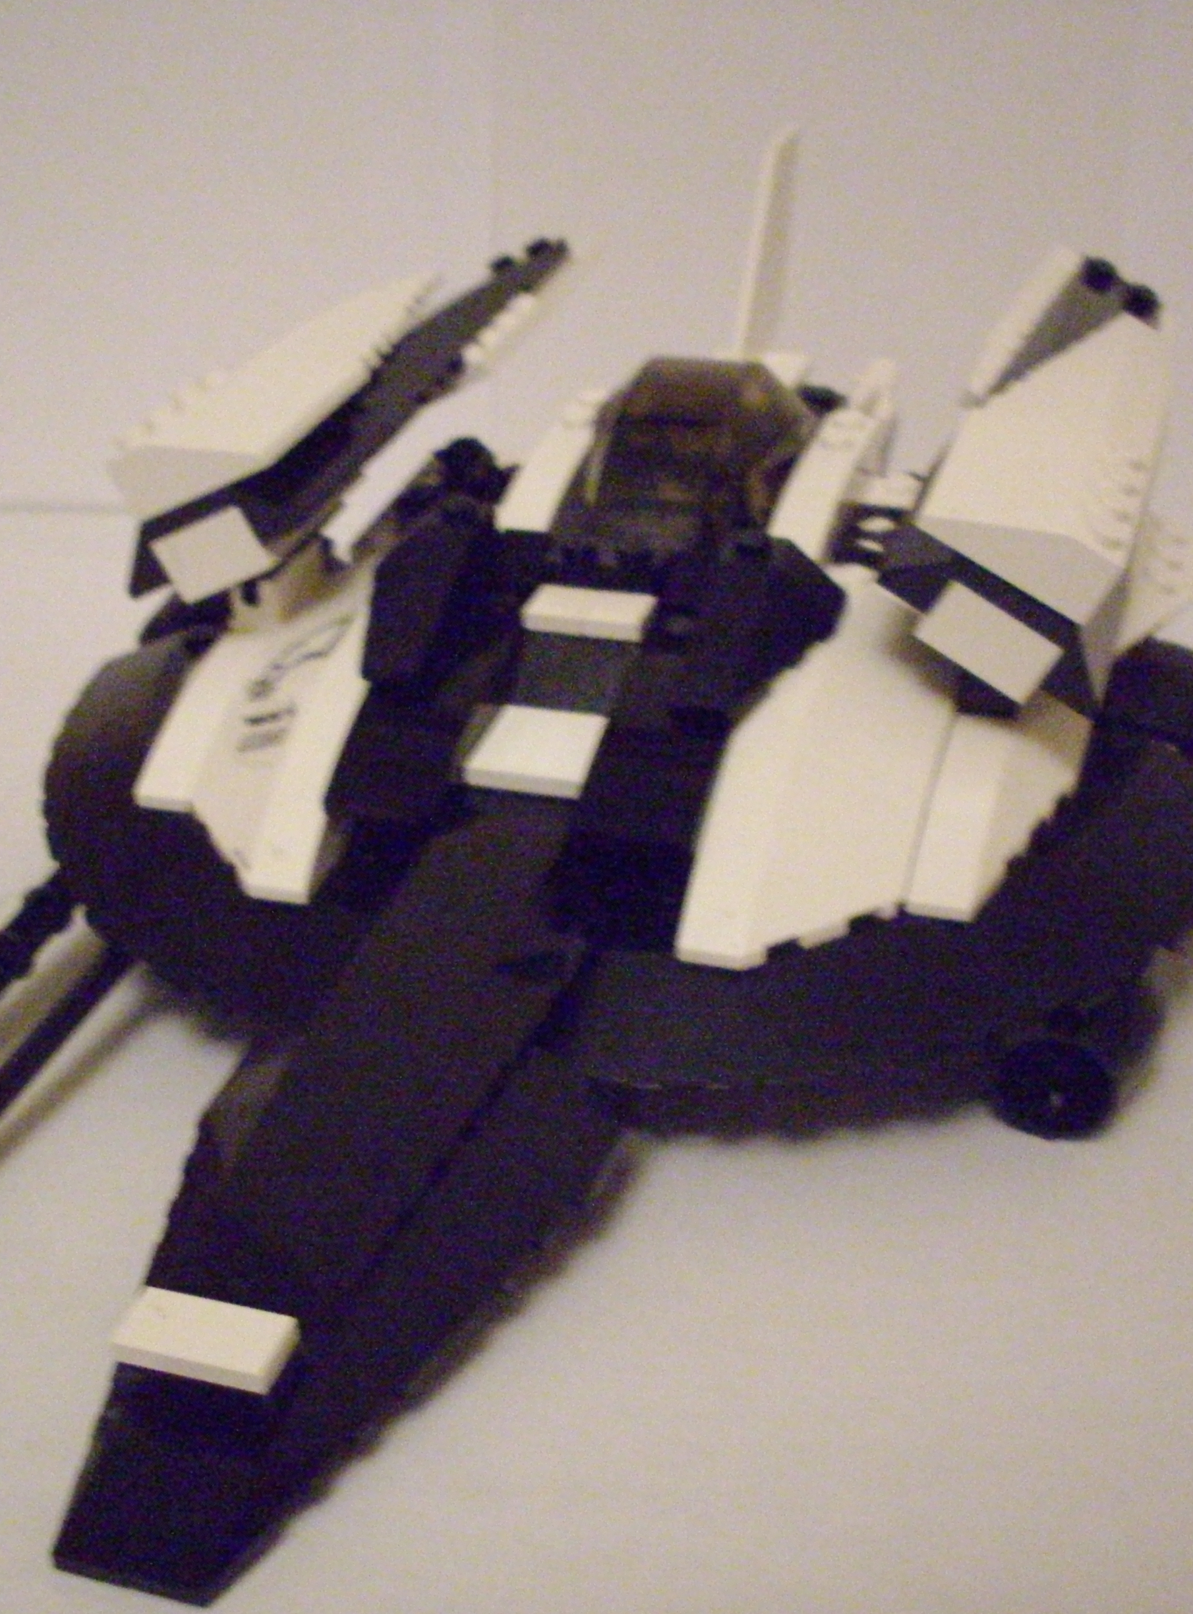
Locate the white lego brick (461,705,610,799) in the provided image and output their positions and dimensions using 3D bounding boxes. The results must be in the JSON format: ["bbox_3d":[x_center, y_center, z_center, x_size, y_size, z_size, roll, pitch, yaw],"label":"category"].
[{"bbox_3d":[-0.007,-0.007,0.304,0.016,0.003,0.016,8,35,15],"label":"white lego brick"}]

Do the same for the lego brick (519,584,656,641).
[{"bbox_3d":[-0.001,-0.027,0.318,0.016,0.003,0.008,8,35,15],"label":"lego brick"}]

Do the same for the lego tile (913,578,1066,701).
[{"bbox_3d":[0.051,-0.023,0.300,0.016,0.009,0.003,30,38,-1],"label":"lego tile"}]

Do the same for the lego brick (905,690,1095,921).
[{"bbox_3d":[0.054,-0.003,0.309,0.016,0.010,0.048,8,39,15],"label":"lego brick"}]

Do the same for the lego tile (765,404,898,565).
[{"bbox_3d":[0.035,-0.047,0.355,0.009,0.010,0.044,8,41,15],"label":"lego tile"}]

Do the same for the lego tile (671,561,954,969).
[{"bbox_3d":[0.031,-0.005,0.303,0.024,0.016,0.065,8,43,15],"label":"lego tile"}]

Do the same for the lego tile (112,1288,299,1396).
[{"bbox_3d":[-0.038,0.052,0.223,0.016,0.003,0.008,8,35,15],"label":"lego tile"}]

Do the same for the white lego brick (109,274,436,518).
[{"bbox_3d":[-0.042,-0.069,0.349,0.024,0.010,0.084,-18,23,30],"label":"white lego brick"}]

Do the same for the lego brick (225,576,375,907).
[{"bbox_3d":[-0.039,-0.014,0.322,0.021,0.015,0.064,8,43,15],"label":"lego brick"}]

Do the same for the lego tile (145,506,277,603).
[{"bbox_3d":[-0.054,-0.037,0.329,0.016,0.009,0.003,-18,25,29],"label":"lego tile"}]

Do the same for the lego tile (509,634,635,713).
[{"bbox_3d":[-0.003,-0.017,0.314,0.016,0.003,0.013,8,59,15],"label":"lego tile"}]

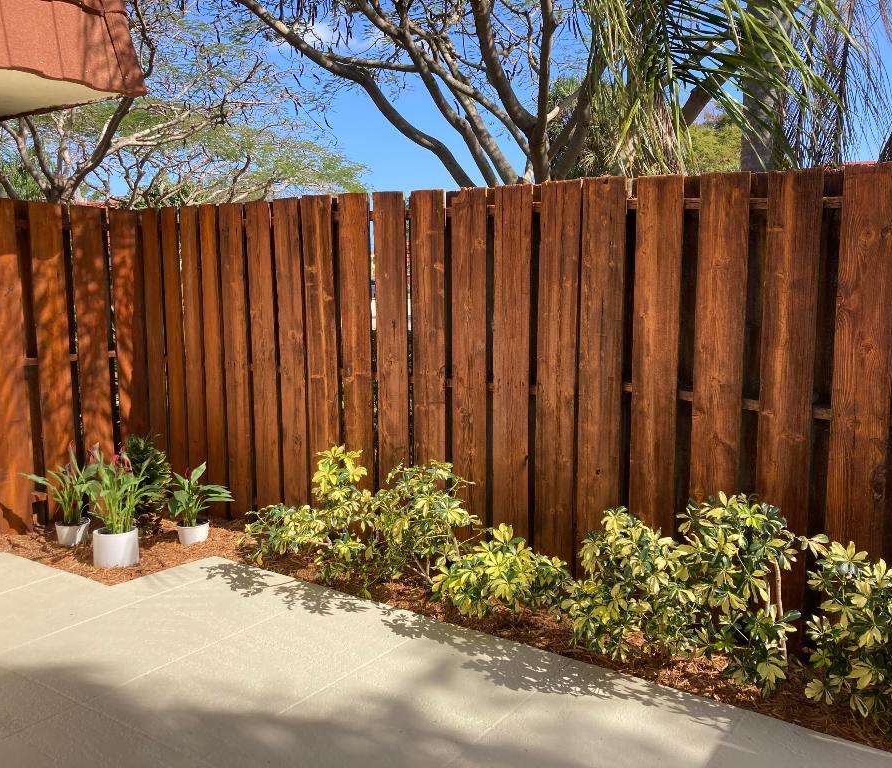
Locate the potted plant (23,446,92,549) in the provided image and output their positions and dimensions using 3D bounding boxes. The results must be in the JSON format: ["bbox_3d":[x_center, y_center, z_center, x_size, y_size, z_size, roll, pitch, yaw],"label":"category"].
[{"bbox_3d":[-2.026,0.583,4.327,0.329,0.519,0.340,-4,8,-25],"label":"potted plant"}]

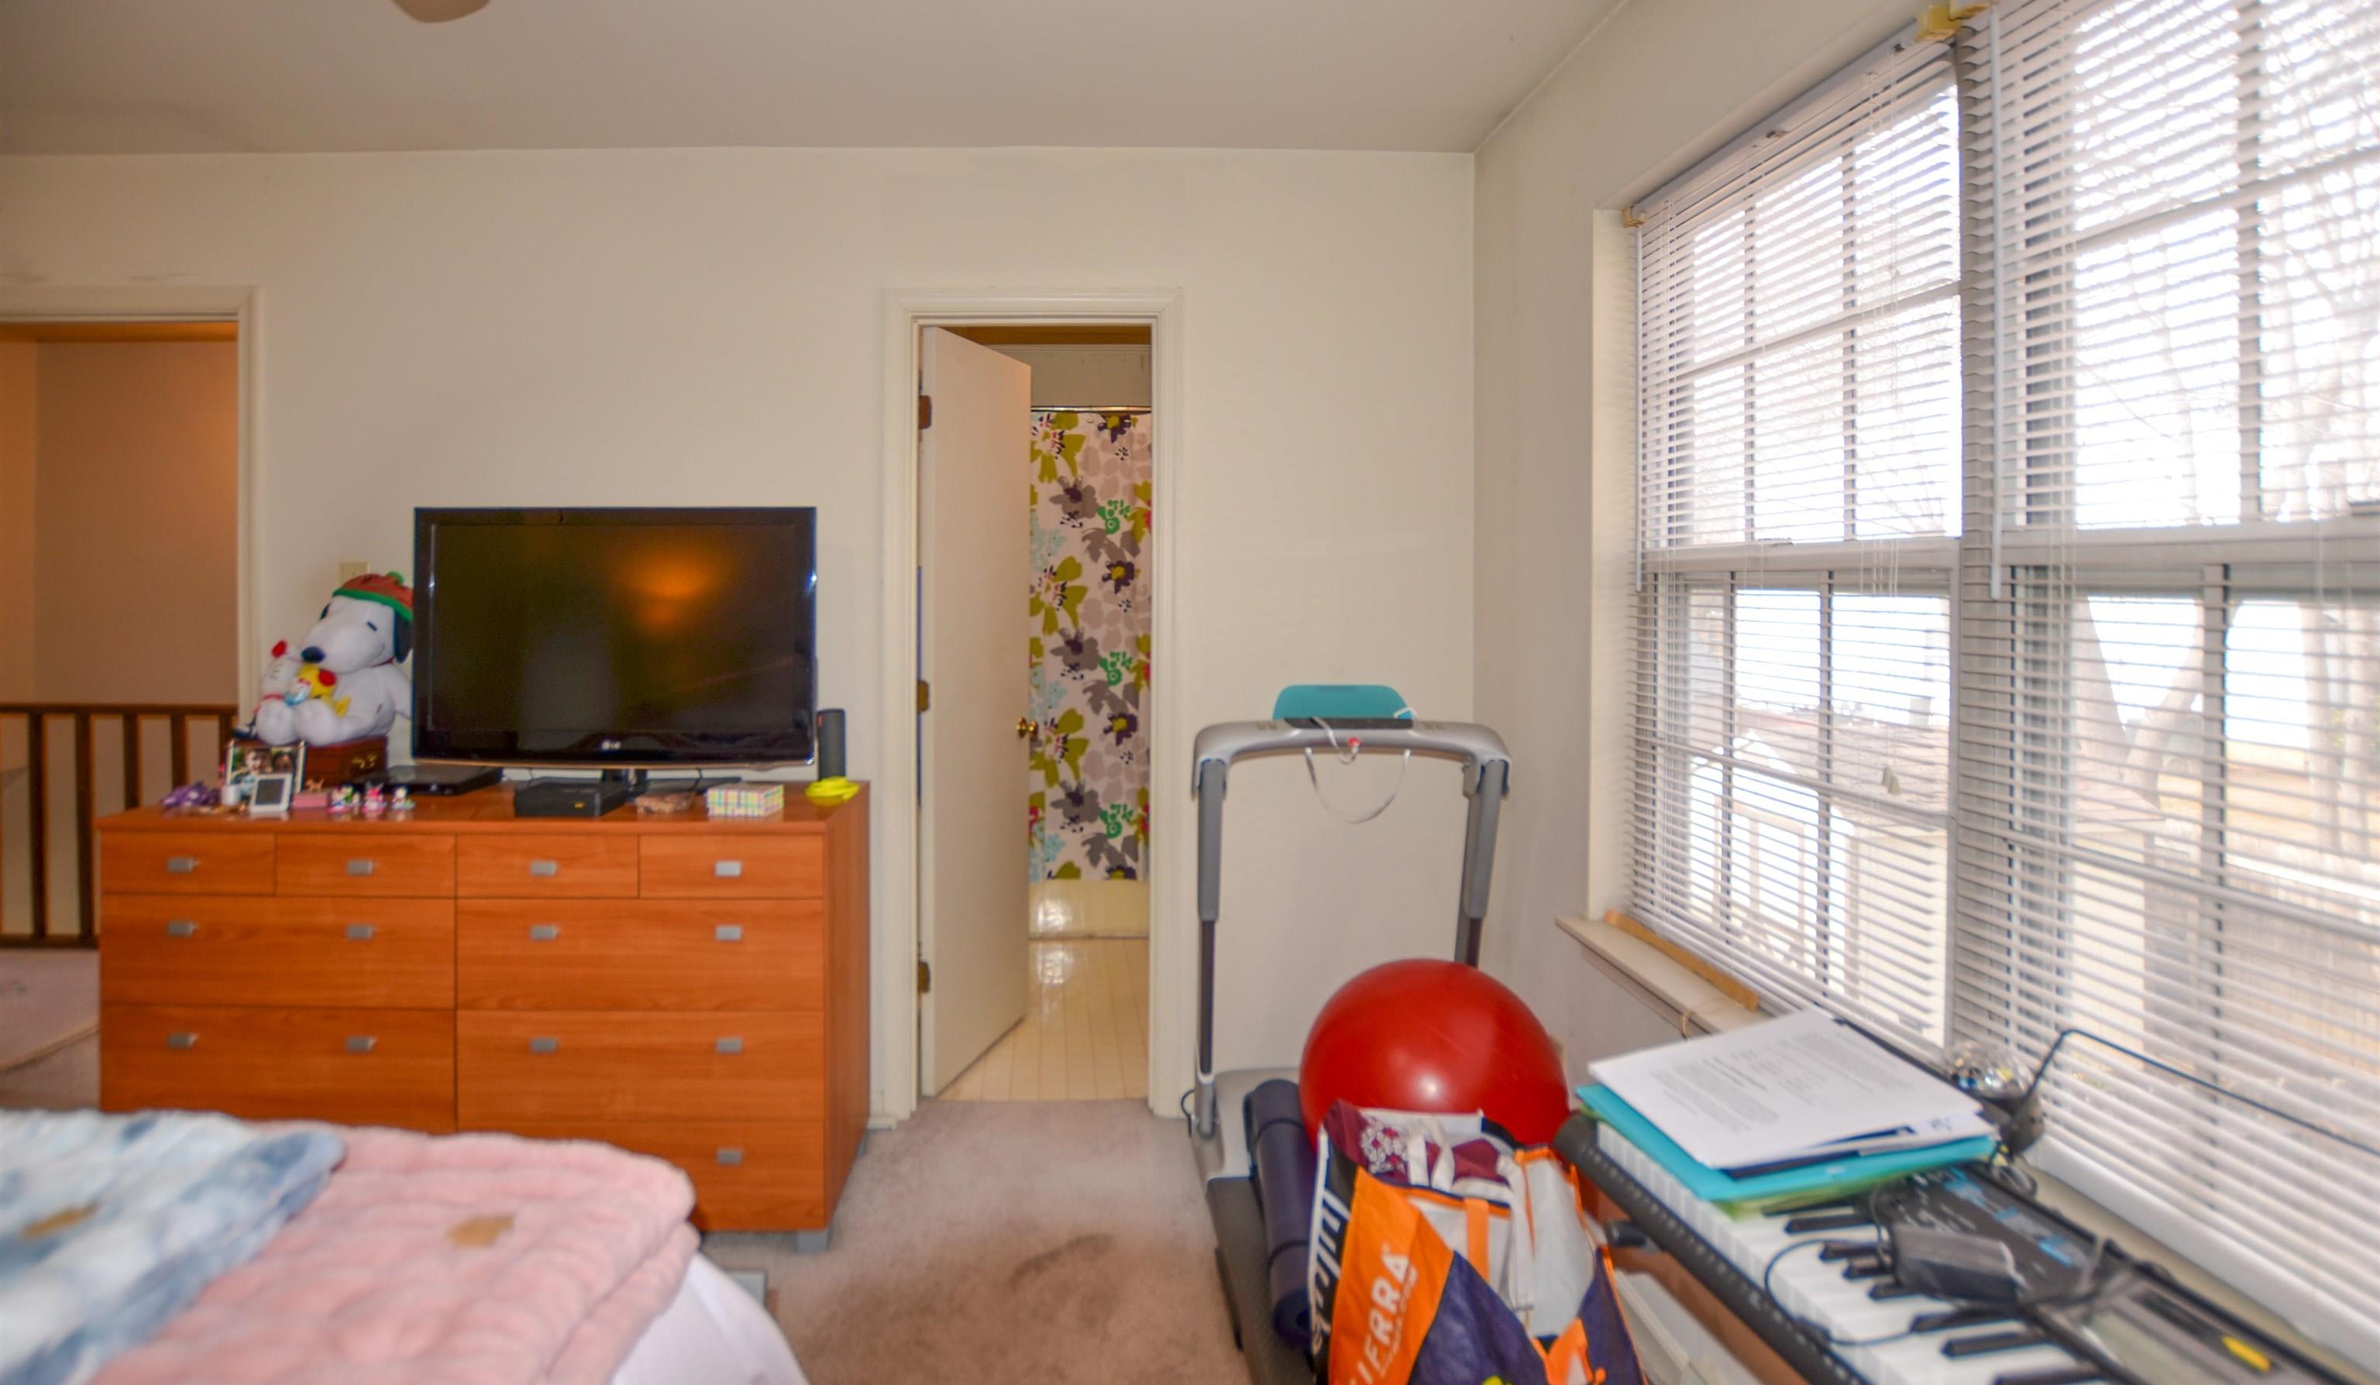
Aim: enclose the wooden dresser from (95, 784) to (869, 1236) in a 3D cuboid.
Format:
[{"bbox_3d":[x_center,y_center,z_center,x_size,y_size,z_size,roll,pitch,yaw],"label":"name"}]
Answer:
[{"bbox_3d":[-1.585,0.735,2.350,1.510,0.930,0.430,0,3,-3],"label":"wooden dresser"}]

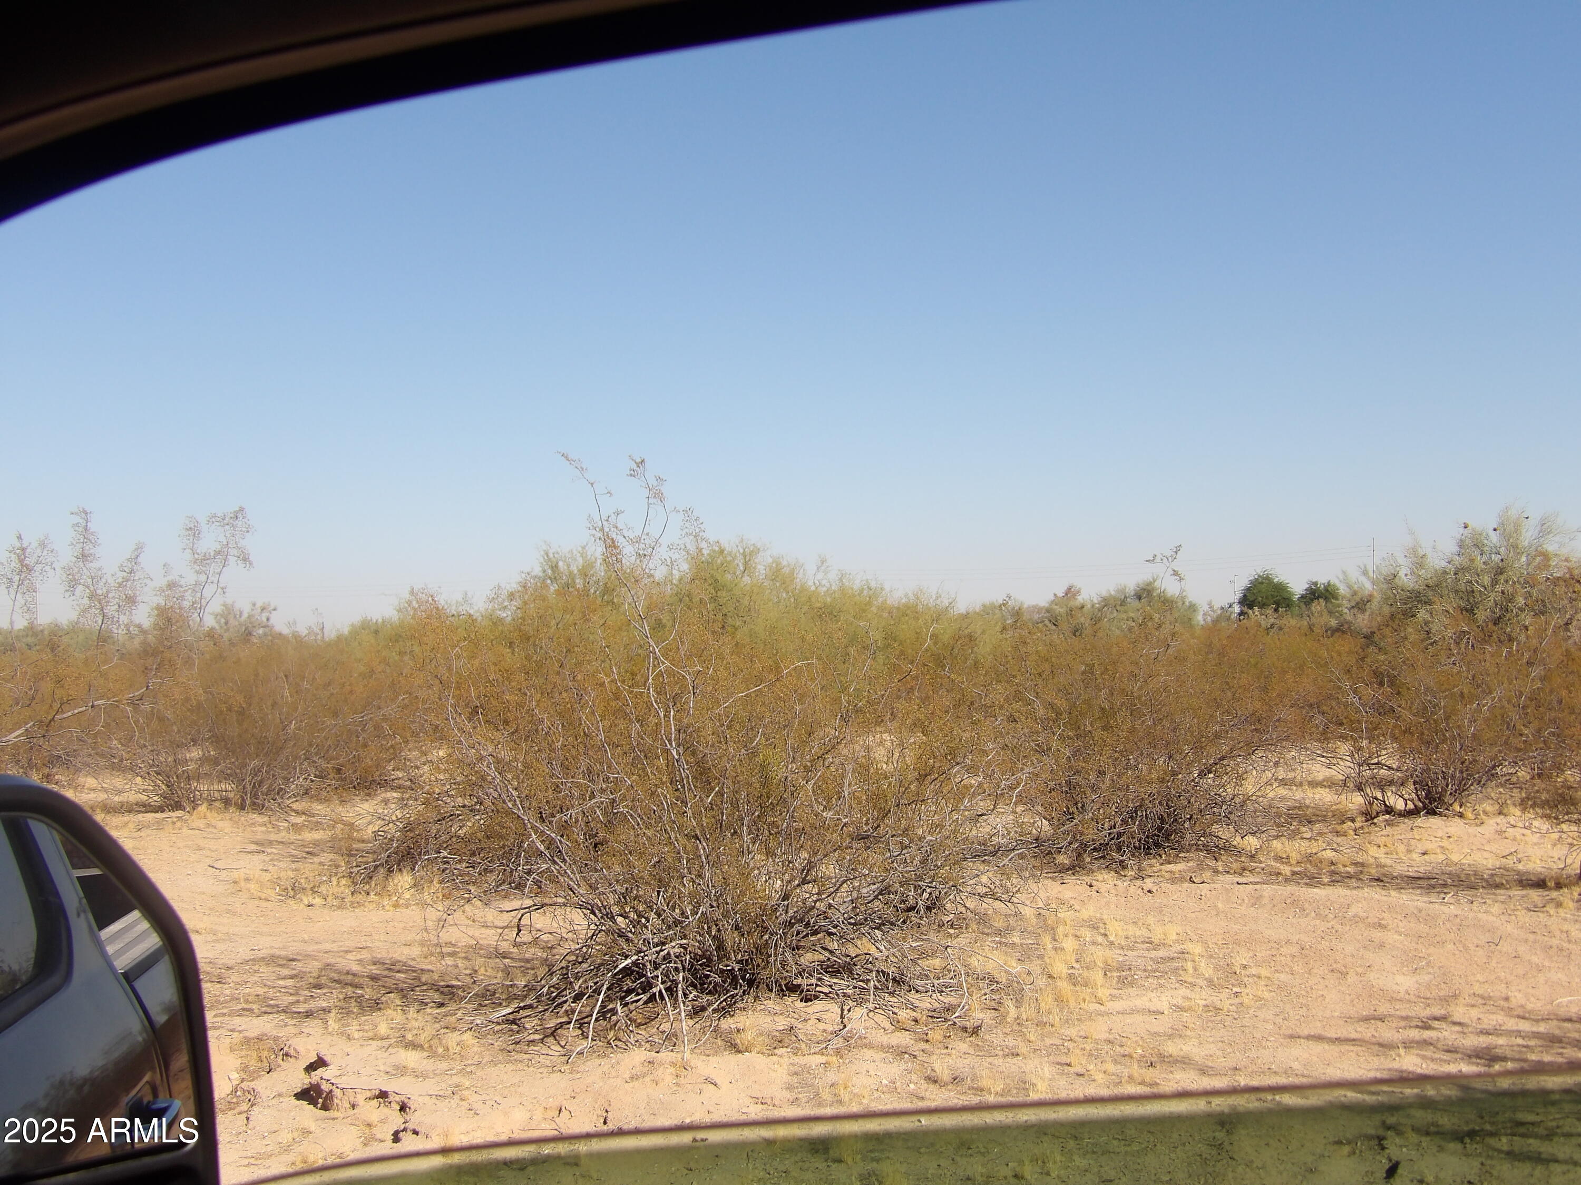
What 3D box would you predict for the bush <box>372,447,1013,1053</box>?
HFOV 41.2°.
[{"bbox_3d":[-0.480,0.630,9.500,2.750,2.420,2.400,0,-1,0],"label":"bush"}]

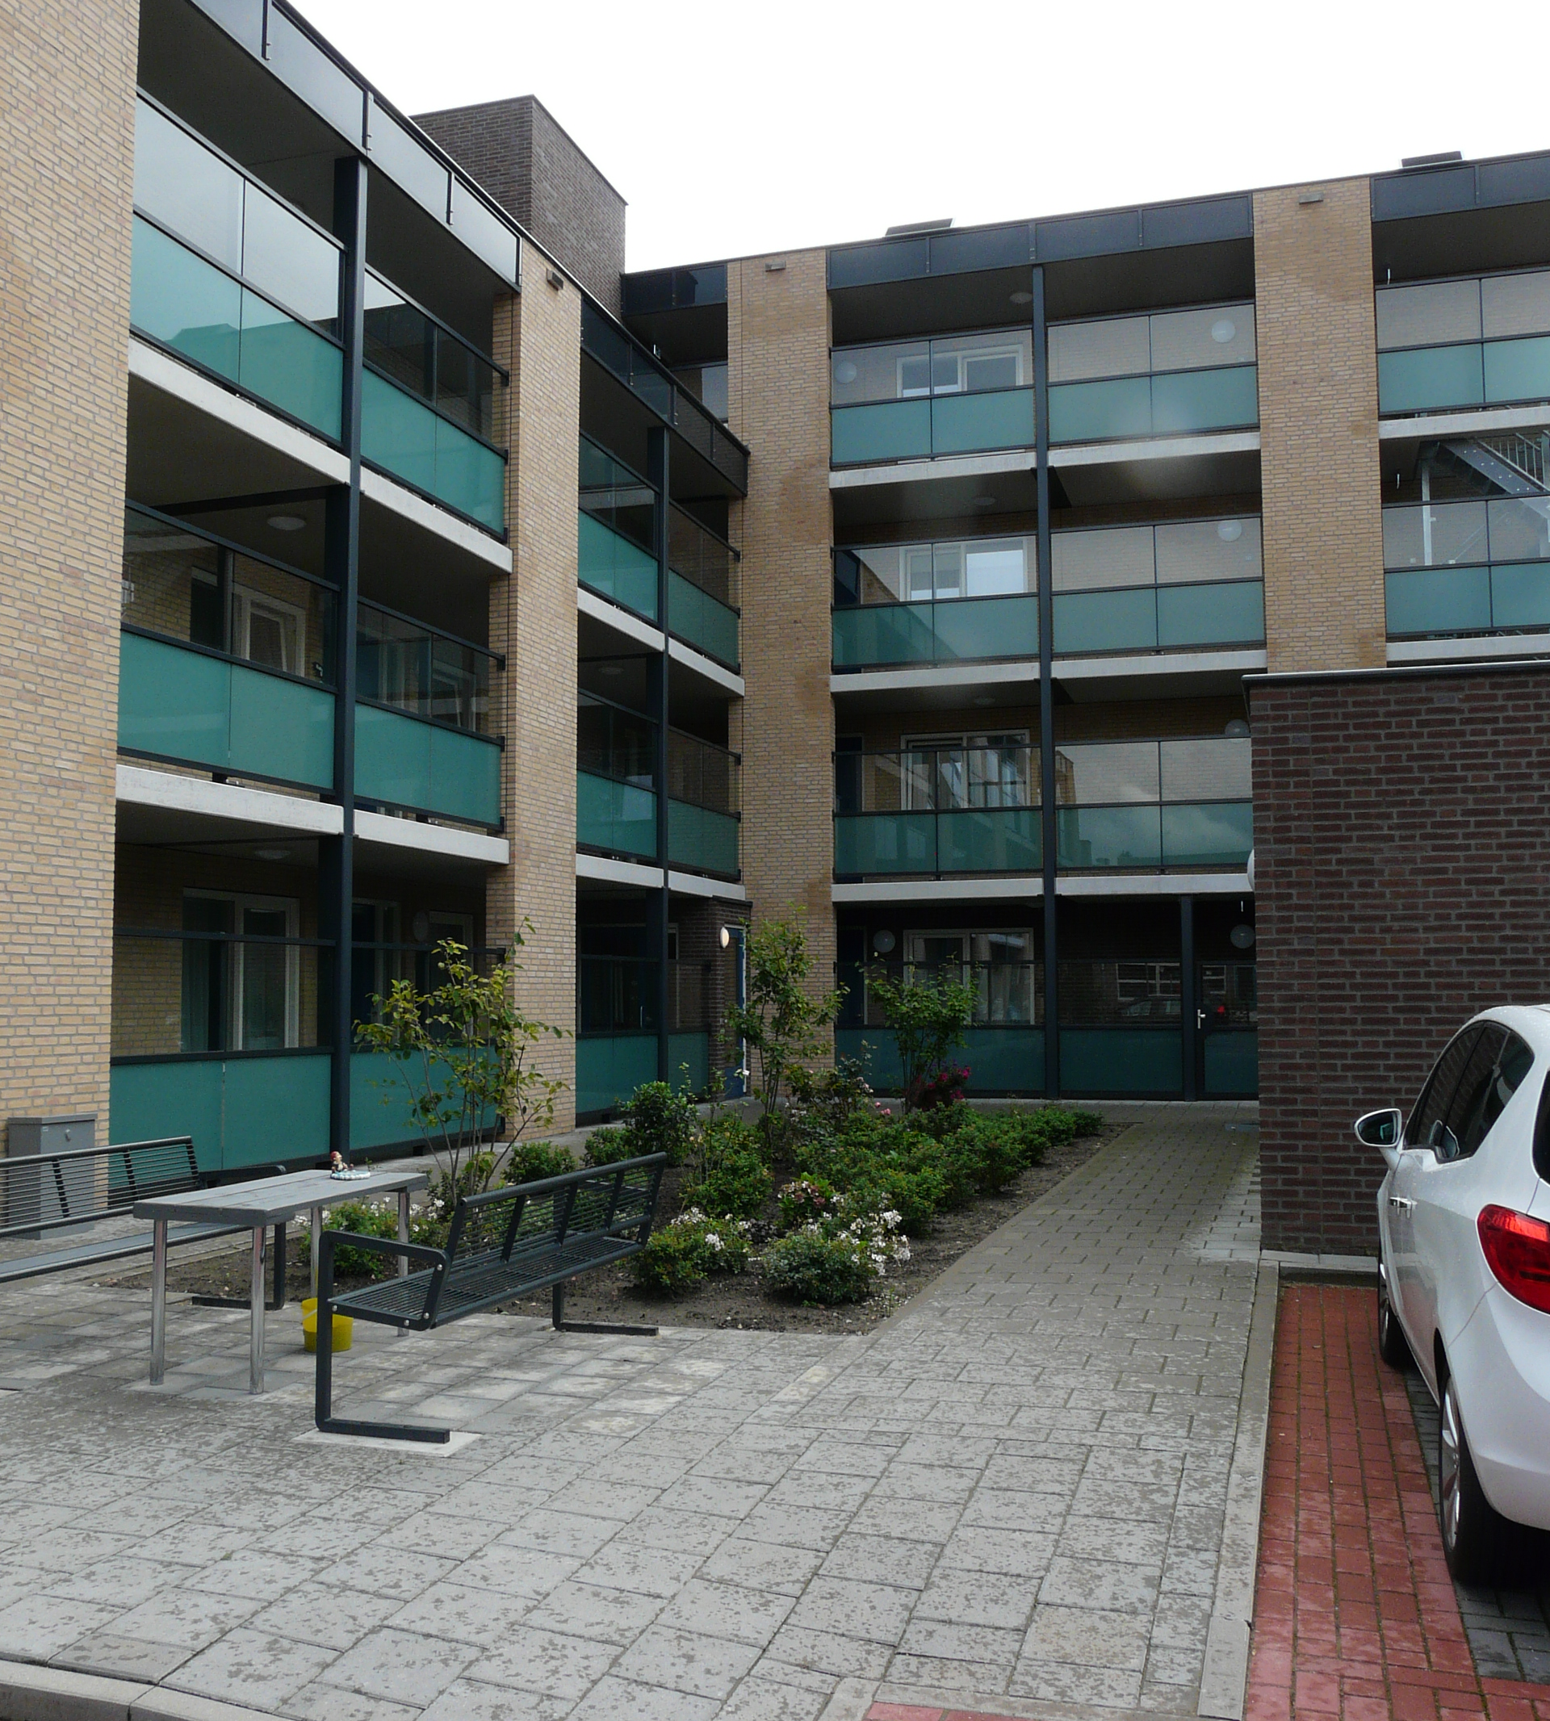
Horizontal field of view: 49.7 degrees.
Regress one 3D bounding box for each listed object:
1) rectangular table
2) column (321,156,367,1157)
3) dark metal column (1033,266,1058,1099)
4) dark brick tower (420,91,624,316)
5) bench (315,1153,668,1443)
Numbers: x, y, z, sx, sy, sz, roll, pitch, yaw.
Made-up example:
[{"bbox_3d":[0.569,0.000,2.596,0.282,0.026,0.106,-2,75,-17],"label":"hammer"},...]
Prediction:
[{"bbox_3d":[-1.983,1.717,6.956,0.629,0.700,1.299,-2,-5,18],"label":"rectangular table"},{"bbox_3d":[-3.650,-1.763,14.115,0.200,8.610,0.160,-2,-5,18],"label":"column"},{"bbox_3d":[3.757,-2.537,23.044,0.155,11.580,0.200,-2,-5,16],"label":"dark metal column"},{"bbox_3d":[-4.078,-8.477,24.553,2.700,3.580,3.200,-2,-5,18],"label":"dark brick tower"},{"bbox_3d":[-1.020,1.634,6.596,0.579,0.800,1.913,-2,-5,18],"label":"bench"}]

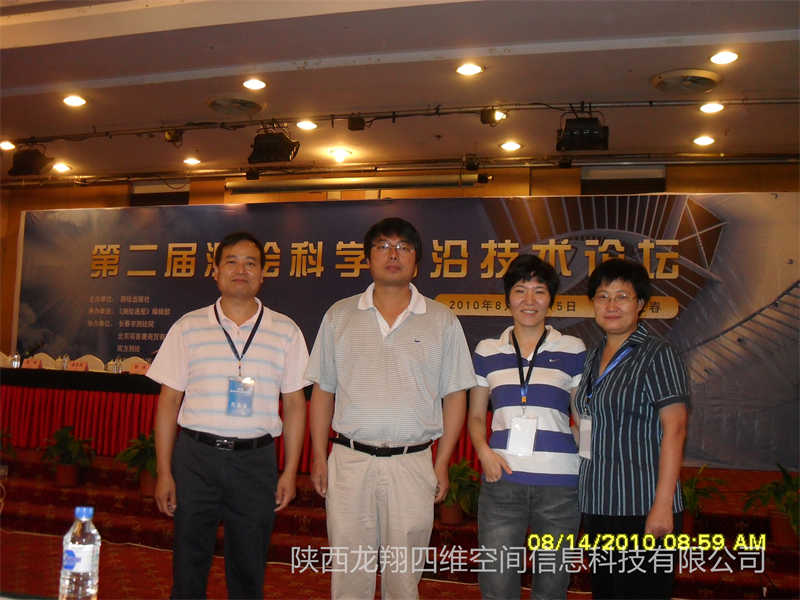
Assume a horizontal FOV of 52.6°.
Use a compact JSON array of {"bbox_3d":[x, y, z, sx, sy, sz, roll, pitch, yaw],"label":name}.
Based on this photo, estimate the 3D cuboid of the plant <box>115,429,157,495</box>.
[{"bbox_3d":[-1.854,1.204,5.938,0.430,0.470,0.430,3,-5,-17],"label":"plant"}]

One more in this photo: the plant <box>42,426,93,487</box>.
[{"bbox_3d":[-2.516,1.188,6.121,0.360,0.440,0.360,4,-5,-22],"label":"plant"}]

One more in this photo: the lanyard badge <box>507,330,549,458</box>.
[{"bbox_3d":[0.399,0.286,2.530,0.135,0.400,0.110,1,-5,7],"label":"lanyard badge"}]

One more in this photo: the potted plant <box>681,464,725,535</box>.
[{"bbox_3d":[1.792,1.234,4.955,0.410,0.470,0.410,0,-5,20],"label":"potted plant"}]

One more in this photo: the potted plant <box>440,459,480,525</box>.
[{"bbox_3d":[0.399,1.259,5.331,0.400,0.440,0.400,1,-5,5],"label":"potted plant"}]

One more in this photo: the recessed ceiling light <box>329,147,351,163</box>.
[{"bbox_3d":[-0.597,-1.460,8.117,0.200,0.070,0.200,2,-5,-5],"label":"recessed ceiling light"}]

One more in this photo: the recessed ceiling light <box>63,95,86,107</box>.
[{"bbox_3d":[-2.653,-1.626,6.592,0.180,0.050,0.180,4,-5,-23],"label":"recessed ceiling light"}]

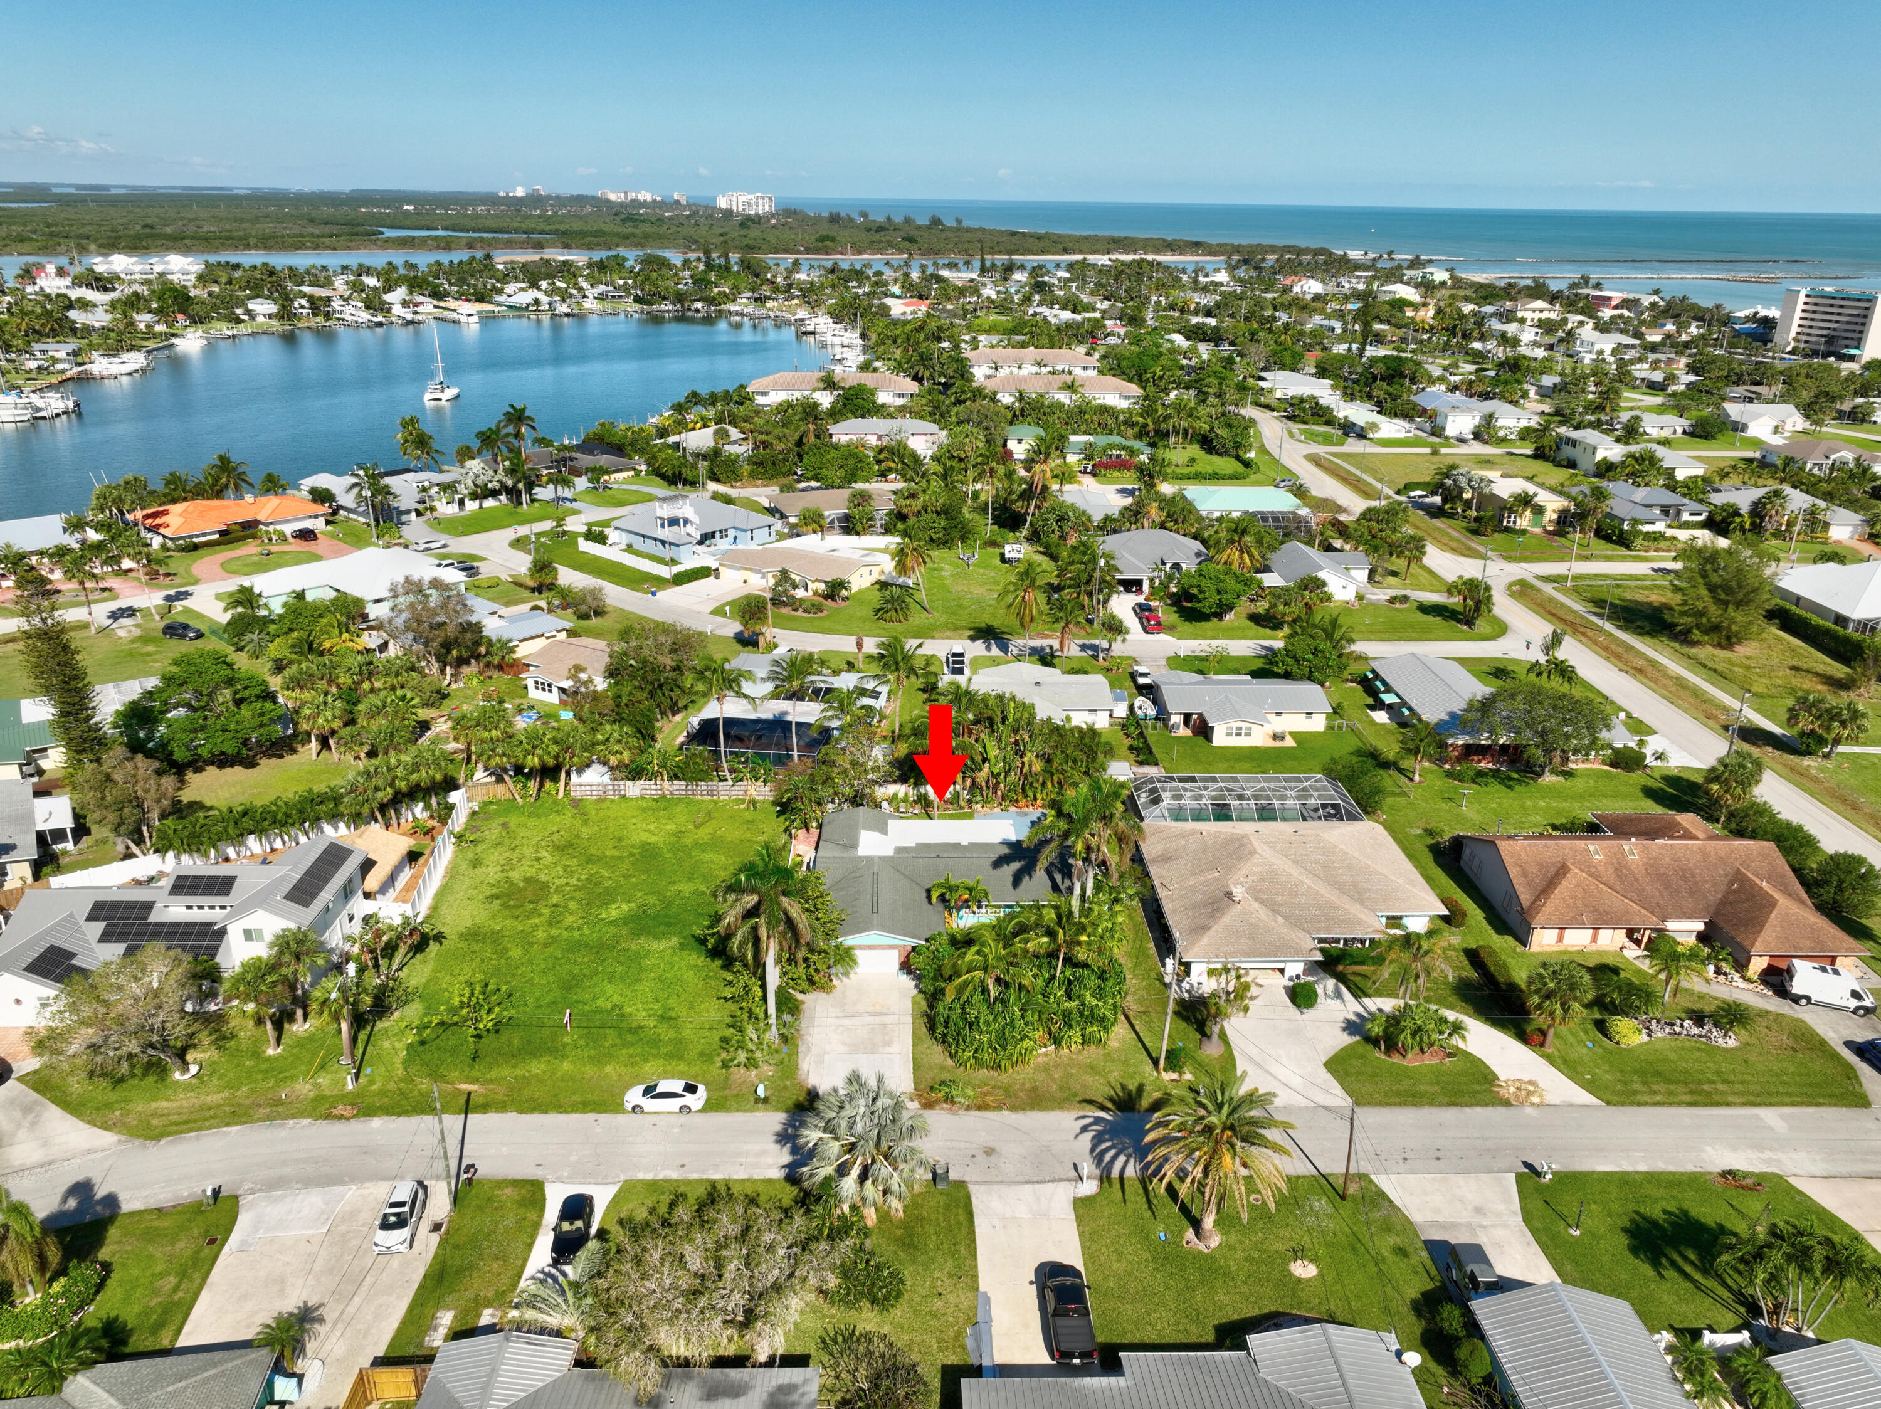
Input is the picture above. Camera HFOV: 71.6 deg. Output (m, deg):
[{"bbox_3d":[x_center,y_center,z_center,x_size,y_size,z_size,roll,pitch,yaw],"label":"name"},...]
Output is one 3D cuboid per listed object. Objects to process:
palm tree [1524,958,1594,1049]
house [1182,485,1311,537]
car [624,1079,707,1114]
[{"bbox_3d":[40.223,19.688,84.881,4.500,6.600,4.500,1,21,0],"label":"palm tree"},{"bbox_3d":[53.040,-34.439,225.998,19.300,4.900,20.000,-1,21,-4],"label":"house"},{"bbox_3d":[-16.616,23.674,79.497,4.870,1.480,1.870,0,21,-2],"label":"car"}]

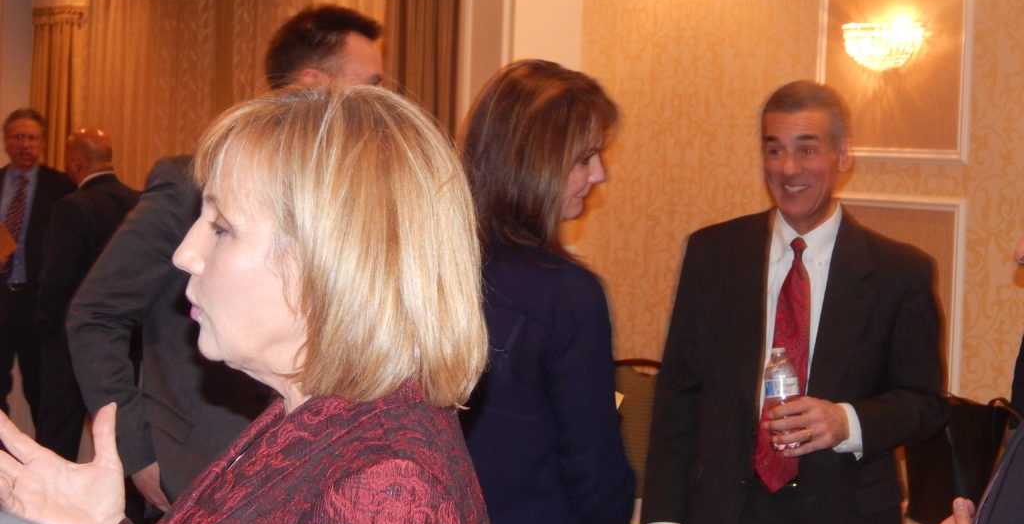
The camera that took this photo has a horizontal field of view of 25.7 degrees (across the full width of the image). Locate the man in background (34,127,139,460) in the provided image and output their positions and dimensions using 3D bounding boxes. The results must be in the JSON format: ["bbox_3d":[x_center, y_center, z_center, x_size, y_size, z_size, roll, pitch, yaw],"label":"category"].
[{"bbox_3d":[-1.682,0.324,8.950,0.360,1.720,0.540,4,3,42],"label":"man in background"}]

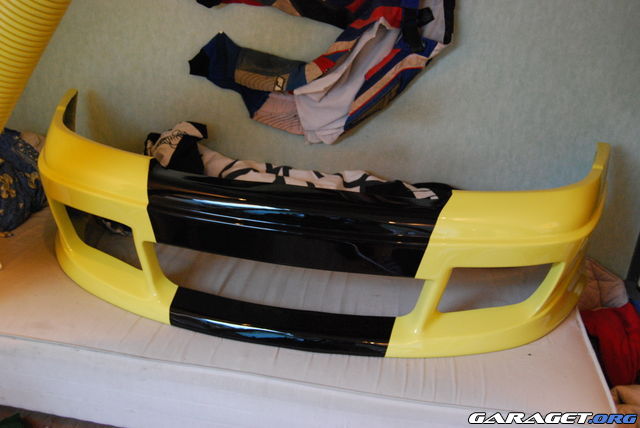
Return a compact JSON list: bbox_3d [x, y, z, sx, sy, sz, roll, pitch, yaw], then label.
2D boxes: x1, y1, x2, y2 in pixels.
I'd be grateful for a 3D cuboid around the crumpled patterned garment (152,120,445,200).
[{"bbox_3d":[-0.096,-0.059,2.005,1.060,0.330,0.270,7,25,8],"label":"crumpled patterned garment"}]

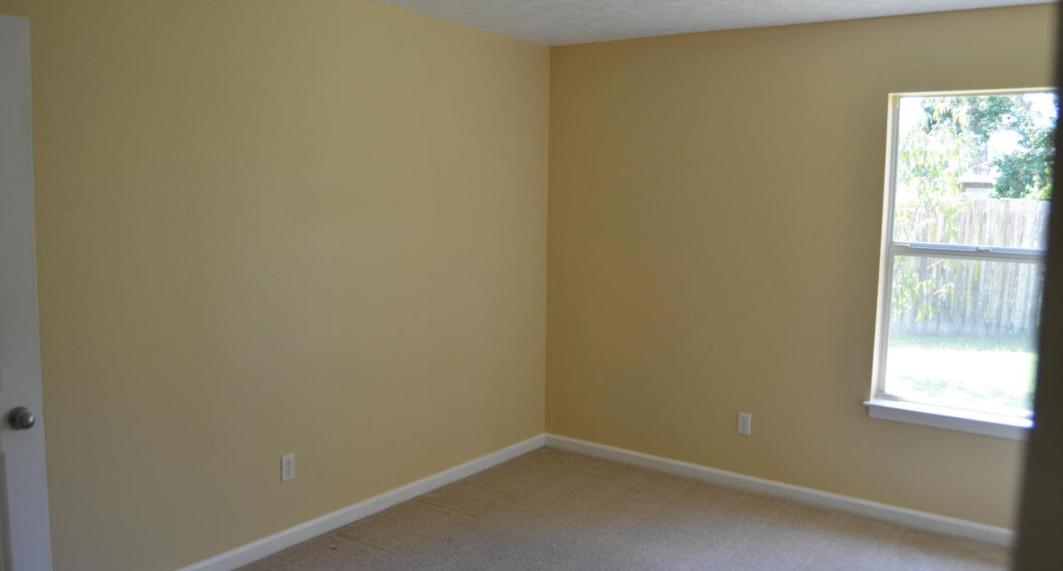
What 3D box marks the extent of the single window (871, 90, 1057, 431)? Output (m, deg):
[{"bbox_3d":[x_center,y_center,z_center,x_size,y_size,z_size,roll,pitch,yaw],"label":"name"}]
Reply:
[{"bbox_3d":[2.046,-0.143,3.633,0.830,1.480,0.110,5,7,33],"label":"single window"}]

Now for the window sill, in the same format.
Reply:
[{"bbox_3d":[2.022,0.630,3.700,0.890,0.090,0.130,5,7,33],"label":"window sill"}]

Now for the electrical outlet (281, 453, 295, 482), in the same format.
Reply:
[{"bbox_3d":[-1.048,0.787,3.445,0.012,0.114,0.071,5,7,37],"label":"electrical outlet"}]

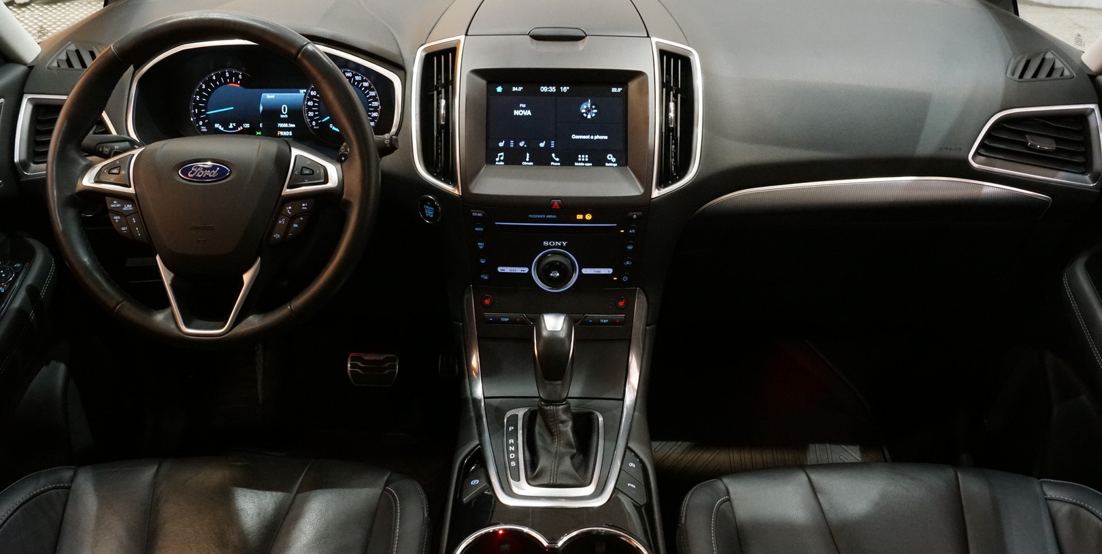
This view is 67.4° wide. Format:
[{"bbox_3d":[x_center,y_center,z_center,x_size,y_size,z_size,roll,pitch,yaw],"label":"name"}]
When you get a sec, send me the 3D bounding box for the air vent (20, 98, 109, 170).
[{"bbox_3d":[-0.615,-0.181,1.055,0.122,0.096,0.045,-2,13,-4],"label":"air vent"}]

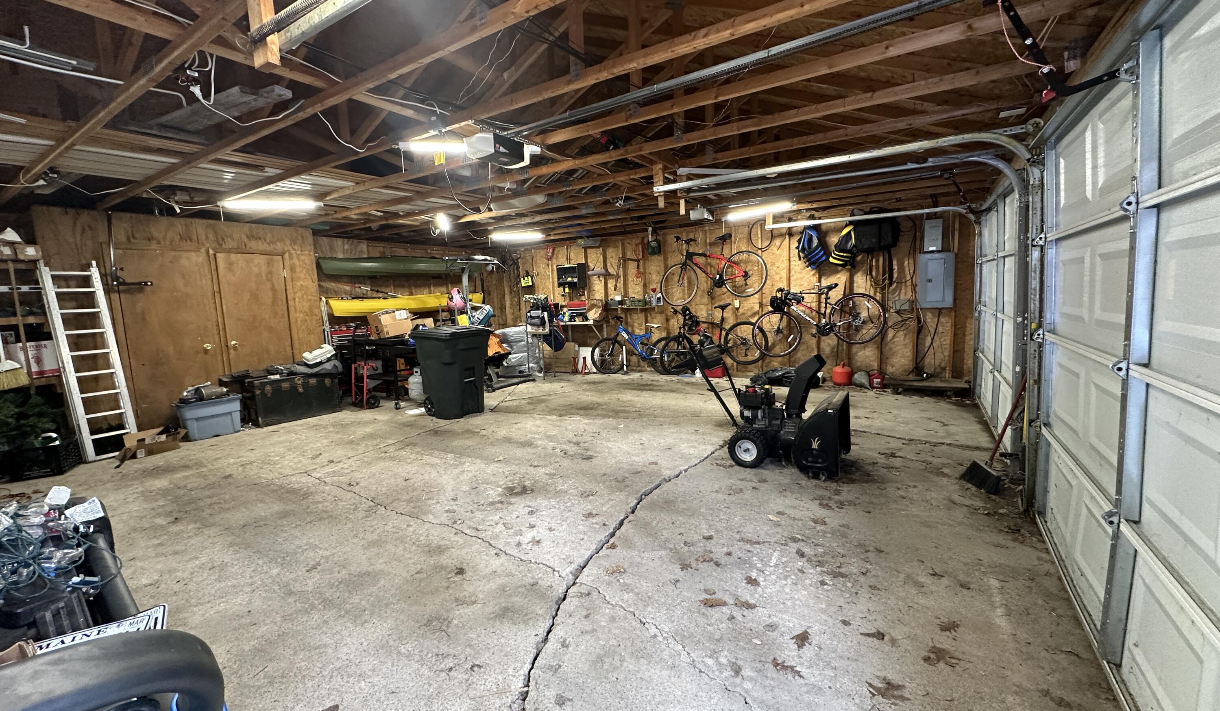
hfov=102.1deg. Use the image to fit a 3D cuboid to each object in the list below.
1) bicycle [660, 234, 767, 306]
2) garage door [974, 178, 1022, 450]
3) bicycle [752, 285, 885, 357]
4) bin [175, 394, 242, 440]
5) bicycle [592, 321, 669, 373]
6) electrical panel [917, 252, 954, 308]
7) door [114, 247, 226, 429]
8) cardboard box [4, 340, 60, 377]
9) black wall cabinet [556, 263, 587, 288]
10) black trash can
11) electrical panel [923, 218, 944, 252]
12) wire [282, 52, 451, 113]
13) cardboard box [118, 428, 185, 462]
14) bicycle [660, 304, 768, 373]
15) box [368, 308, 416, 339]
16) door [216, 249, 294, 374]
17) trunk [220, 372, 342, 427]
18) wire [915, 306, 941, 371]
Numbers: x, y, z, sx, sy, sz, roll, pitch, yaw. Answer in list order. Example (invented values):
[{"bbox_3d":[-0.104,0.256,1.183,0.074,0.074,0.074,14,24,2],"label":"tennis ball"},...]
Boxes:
[{"bbox_3d":[1.547,-1.345,7.649,1.760,1.030,0.620,-4,4,36],"label":"bicycle"},{"bbox_3d":[3.613,-0.387,4.621,0.060,2.130,2.740,1,7,32],"label":"garage door"},{"bbox_3d":[2.832,-0.534,6.883,1.740,0.965,0.600,-12,0,35],"label":"bicycle"},{"bbox_3d":[-4.493,0.692,5.549,0.420,0.400,0.560,4,9,40],"label":"bin"},{"bbox_3d":[0.495,-0.171,8.652,1.730,1.020,0.580,0,7,25],"label":"bicycle"},{"bbox_3d":[4.252,-0.979,6.431,0.380,0.705,0.090,2,8,32],"label":"electrical panel"},{"bbox_3d":[-4.957,-0.153,5.621,0.050,2.040,0.770,1,7,32],"label":"door"},{"bbox_3d":[-5.635,0.030,4.801,0.260,0.345,0.350,1,7,32],"label":"cardboard box"},{"bbox_3d":[-0.703,-1.484,9.247,0.470,0.430,0.260,1,8,32],"label":"black wall cabinet"},{"bbox_3d":[-1.971,0.202,6.214,0.730,1.060,0.660,1,7,32],"label":"black trash can"},{"bbox_3d":[4.189,-1.553,6.387,0.185,0.390,0.090,2,8,32],"label":"electrical panel"},{"bbox_3d":[-1.291,-1.457,2.745,0.070,0.090,1.020,2,8,32],"label":"wire"},{"bbox_3d":[-4.650,0.882,5.011,0.300,0.210,0.430,-1,6,20],"label":"cardboard box"},{"bbox_3d":[1.579,-0.202,7.845,1.820,1.150,0.600,1,7,32],"label":"bicycle"},{"bbox_3d":[-3.394,-0.475,7.665,0.340,0.335,0.490,2,15,34],"label":"box"},{"bbox_3d":[-4.487,-0.255,6.360,0.050,2.040,0.760,1,7,32],"label":"door"},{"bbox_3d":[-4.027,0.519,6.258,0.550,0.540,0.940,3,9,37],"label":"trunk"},{"bbox_3d":[4.157,-0.199,6.453,0.260,0.840,0.080,1,7,32],"label":"wire"}]

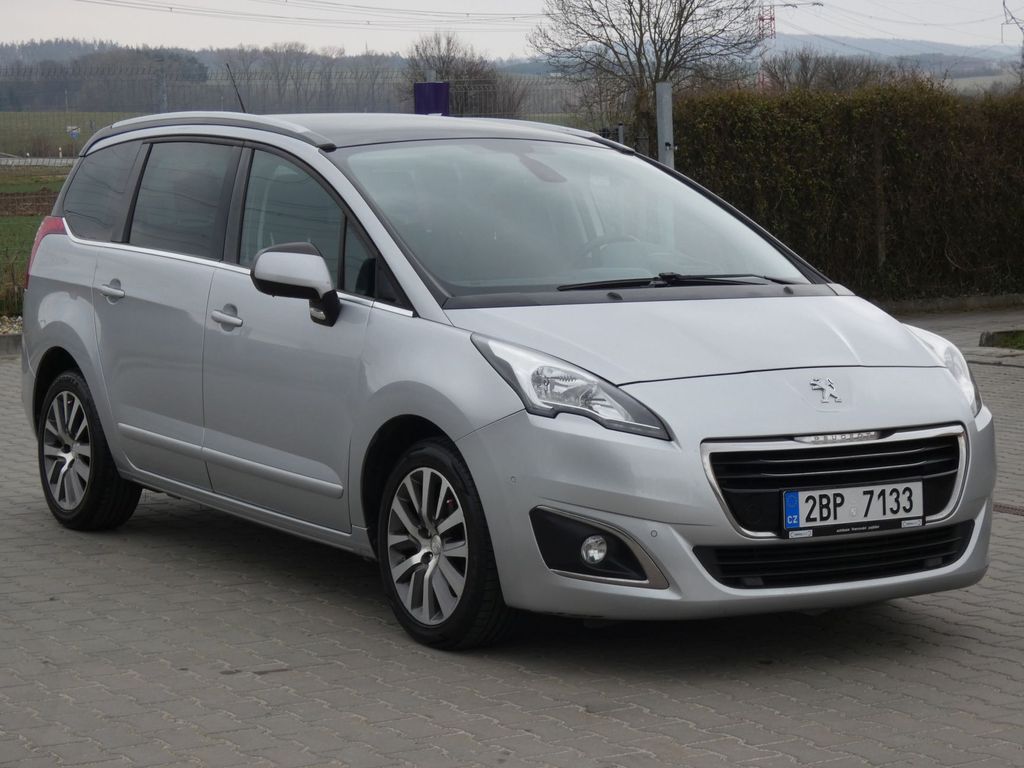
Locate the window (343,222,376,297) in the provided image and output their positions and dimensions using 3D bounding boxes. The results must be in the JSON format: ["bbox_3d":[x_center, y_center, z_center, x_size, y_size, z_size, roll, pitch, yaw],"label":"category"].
[{"bbox_3d":[-0.472,-0.392,7.343,0.030,0.240,0.210,17,-5,-33],"label":"window"}]

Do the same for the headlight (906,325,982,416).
[{"bbox_3d":[1.327,-0.052,7.391,0.280,0.275,0.660,-3,6,-33],"label":"headlight"}]

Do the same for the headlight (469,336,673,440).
[{"bbox_3d":[0.158,0.007,6.623,0.280,0.275,0.660,-3,6,-33],"label":"headlight"}]

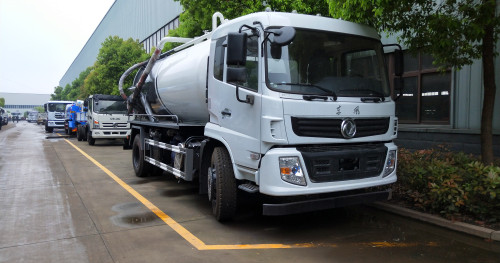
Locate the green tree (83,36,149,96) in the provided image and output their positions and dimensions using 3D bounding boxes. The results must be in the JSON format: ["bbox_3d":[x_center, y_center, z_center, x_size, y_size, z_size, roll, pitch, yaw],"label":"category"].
[{"bbox_3d":[-11.646,-4.034,31.354,5.500,8.400,5.500,-1,3,-30],"label":"green tree"}]

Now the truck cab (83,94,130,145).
[{"bbox_3d":[-8.156,-0.633,20.526,2.200,2.550,5.900,-1,3,-30],"label":"truck cab"}]

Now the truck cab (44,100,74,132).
[{"bbox_3d":[-17.868,-1.363,34.351,2.500,2.800,7.800,-1,3,-30],"label":"truck cab"}]

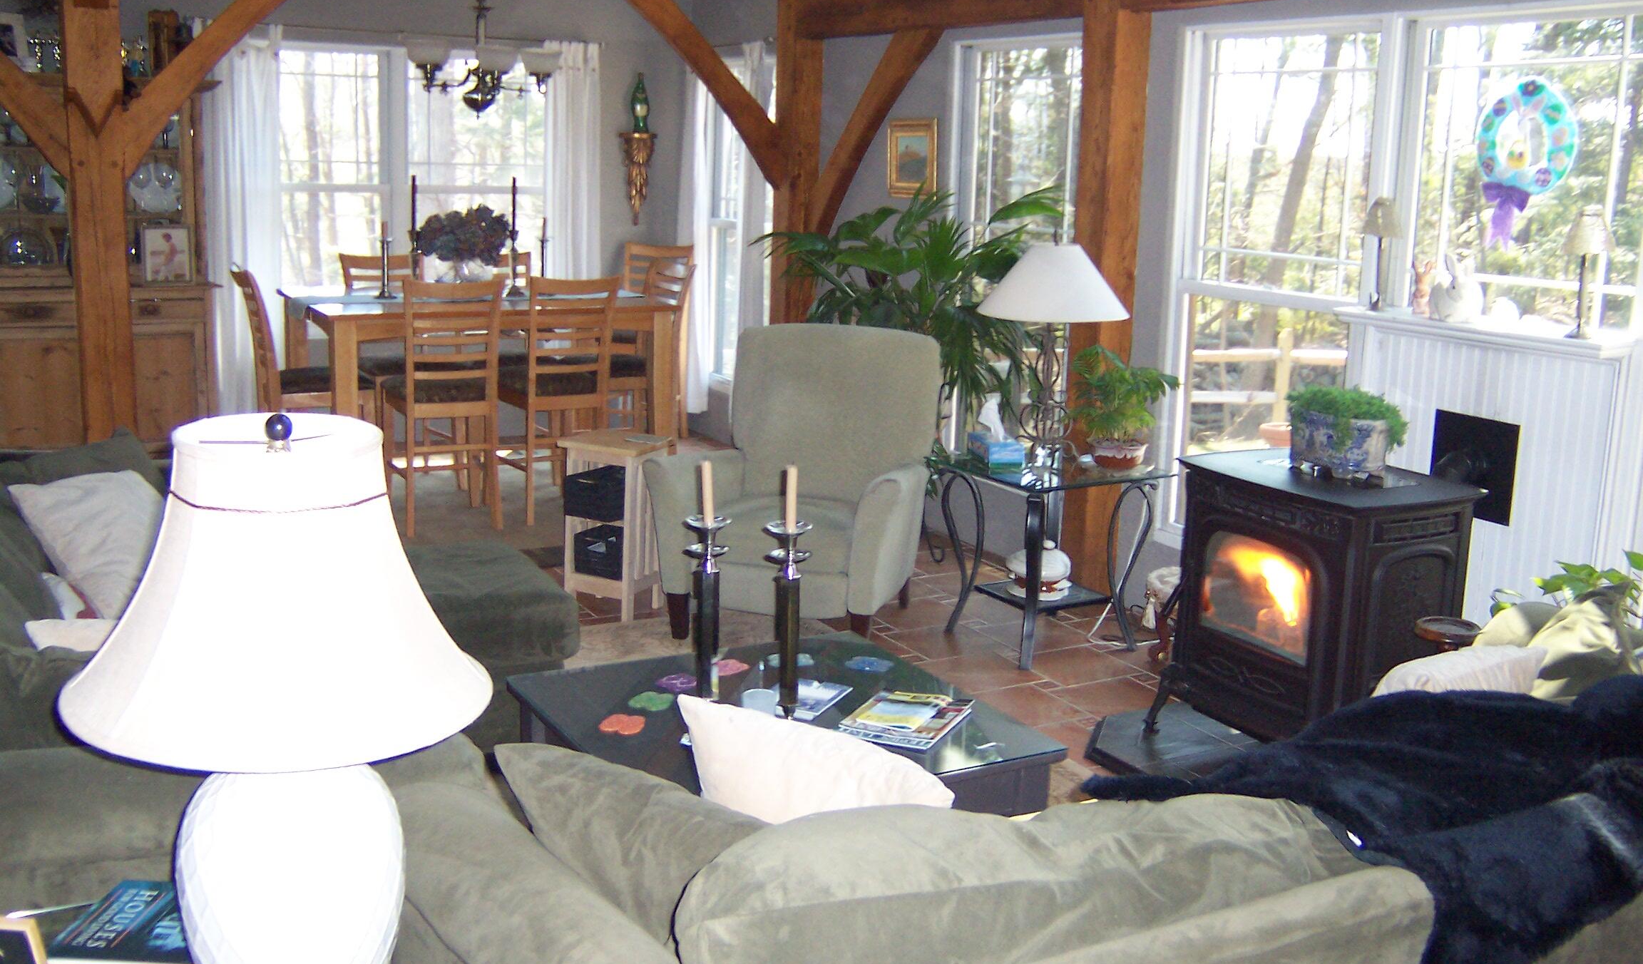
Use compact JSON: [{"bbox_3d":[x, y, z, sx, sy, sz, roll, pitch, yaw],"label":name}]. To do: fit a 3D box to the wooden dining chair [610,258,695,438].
[{"bbox_3d":[-0.954,-0.513,7.571,0.560,1.085,0.470,-7,14,-35],"label":"wooden dining chair"}]

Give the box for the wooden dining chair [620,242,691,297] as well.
[{"bbox_3d":[-1.006,-0.762,8.772,0.470,1.085,0.560,5,12,15],"label":"wooden dining chair"}]

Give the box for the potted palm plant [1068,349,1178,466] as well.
[{"bbox_3d":[1.043,-0.261,5.363,0.370,0.410,0.360,2,12,0],"label":"potted palm plant"}]

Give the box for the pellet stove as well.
[{"bbox_3d":[1.266,0.364,4.057,0.510,0.775,0.660,-5,13,-28],"label":"pellet stove"}]

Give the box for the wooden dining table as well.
[{"bbox_3d":[-1.548,-0.373,7.235,1.575,0.912,0.900,-5,13,-29],"label":"wooden dining table"}]

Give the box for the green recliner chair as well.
[{"bbox_3d":[-0.053,-0.016,5.470,0.860,1.015,0.890,5,12,14],"label":"green recliner chair"}]

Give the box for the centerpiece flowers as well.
[{"bbox_3d":[-1.626,-1.046,7.129,0.430,0.430,0.420,-4,13,-24],"label":"centerpiece flowers"}]

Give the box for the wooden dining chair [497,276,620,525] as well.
[{"bbox_3d":[-1.185,-0.397,6.978,0.470,1.085,0.560,-4,13,-26],"label":"wooden dining chair"}]

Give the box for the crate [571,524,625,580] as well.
[{"bbox_3d":[-0.727,0.239,5.500,0.180,0.140,0.210,7,13,27],"label":"crate"}]

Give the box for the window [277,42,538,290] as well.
[{"bbox_3d":[-2.236,-1.624,8.496,1.580,1.400,0.130,-4,13,-24],"label":"window"}]

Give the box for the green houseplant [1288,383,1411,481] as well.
[{"bbox_3d":[1.423,-0.151,4.286,0.210,0.245,0.260,-5,13,-29],"label":"green houseplant"}]

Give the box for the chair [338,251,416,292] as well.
[{"bbox_3d":[-2.000,-0.519,7.452,0.460,1.070,0.560,-4,13,-24],"label":"chair"}]

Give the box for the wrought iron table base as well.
[{"bbox_3d":[0.724,0.255,5.253,0.520,0.570,0.520,-7,14,-34],"label":"wrought iron table base"}]

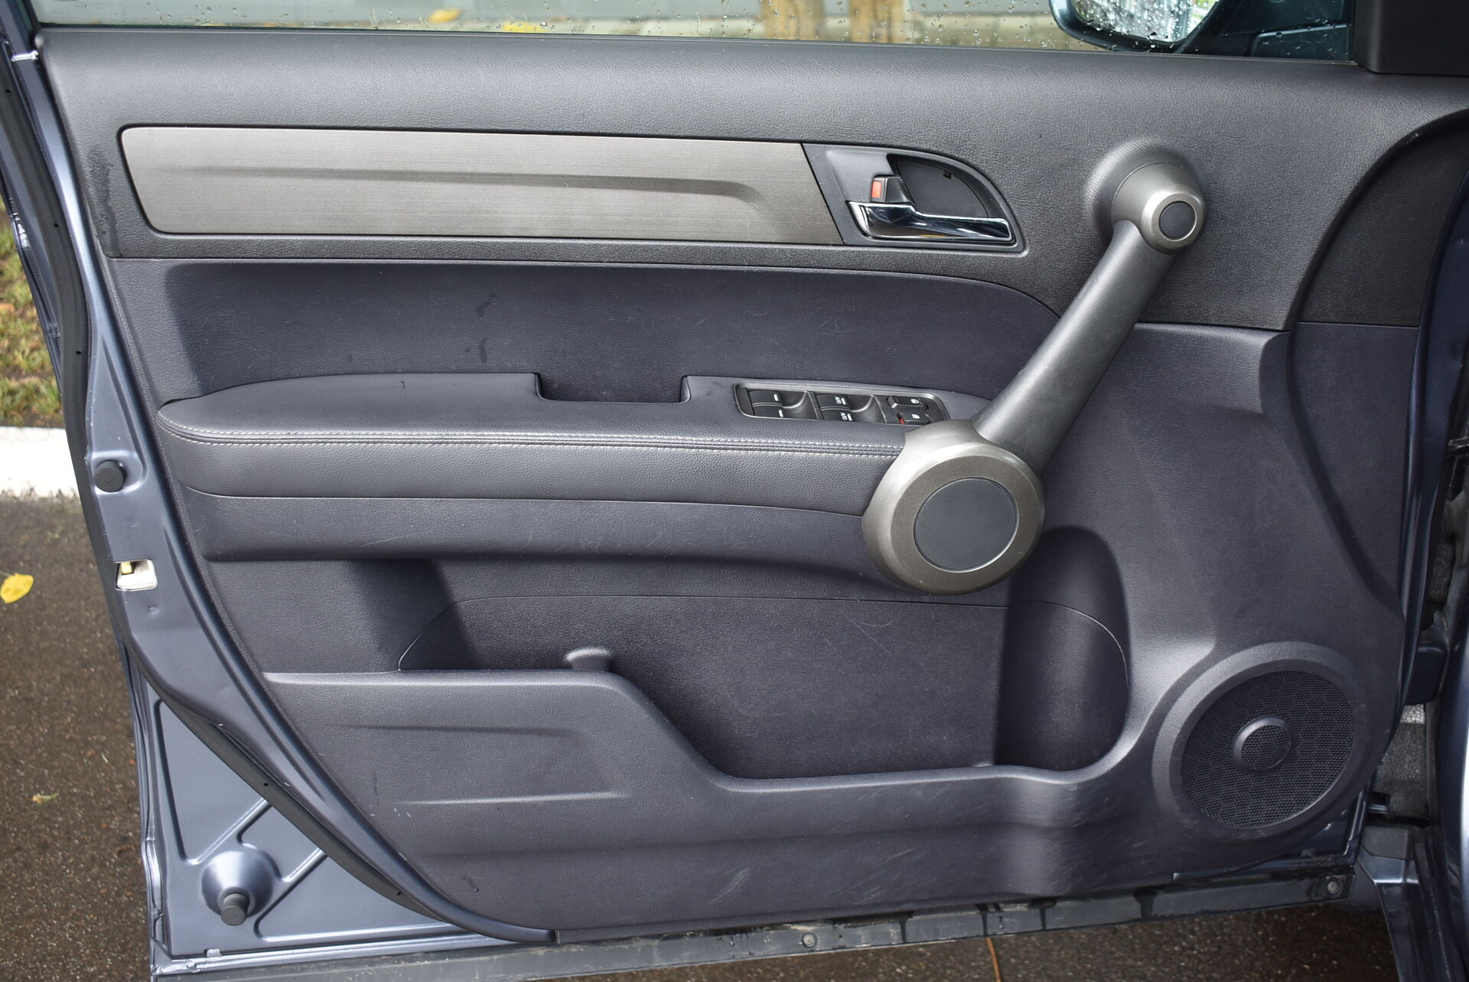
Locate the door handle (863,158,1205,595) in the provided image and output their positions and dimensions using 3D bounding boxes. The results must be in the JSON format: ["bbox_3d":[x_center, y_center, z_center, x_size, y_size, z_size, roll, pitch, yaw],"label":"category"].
[{"bbox_3d":[0.222,-0.080,1.288,0.256,0.325,0.108,-2,22,-6],"label":"door handle"}]

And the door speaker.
[{"bbox_3d":[0.457,0.221,1.475,0.155,0.156,0.030,-2,22,-6],"label":"door speaker"}]

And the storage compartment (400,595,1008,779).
[{"bbox_3d":[-0.011,0.186,1.389,0.515,0.185,0.093,-2,22,-6],"label":"storage compartment"}]

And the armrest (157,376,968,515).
[{"bbox_3d":[-0.121,-0.032,1.272,0.590,0.090,0.105,-2,22,-6],"label":"armrest"}]

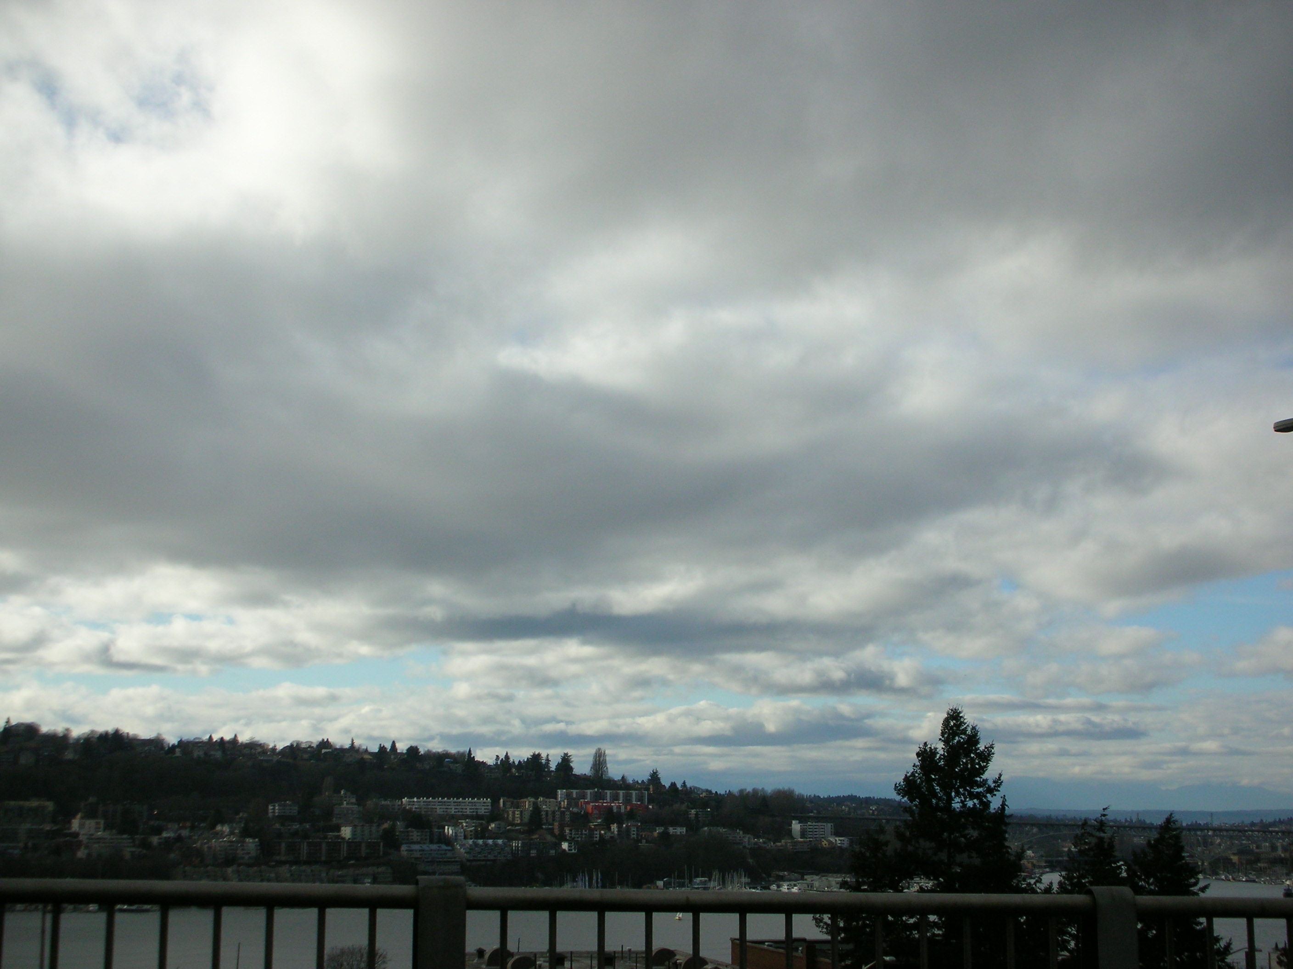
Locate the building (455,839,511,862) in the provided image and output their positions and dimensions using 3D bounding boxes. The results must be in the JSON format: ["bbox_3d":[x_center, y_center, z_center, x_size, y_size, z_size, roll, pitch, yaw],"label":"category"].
[{"bbox_3d":[-127.600,286.710,1548.520,39.260,16.500,20.000,5,-10,-25],"label":"building"}]

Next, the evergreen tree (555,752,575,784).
[{"bbox_3d":[-78.760,274.690,1918.840,18.460,30.510,18.460,0,-9,0],"label":"evergreen tree"}]

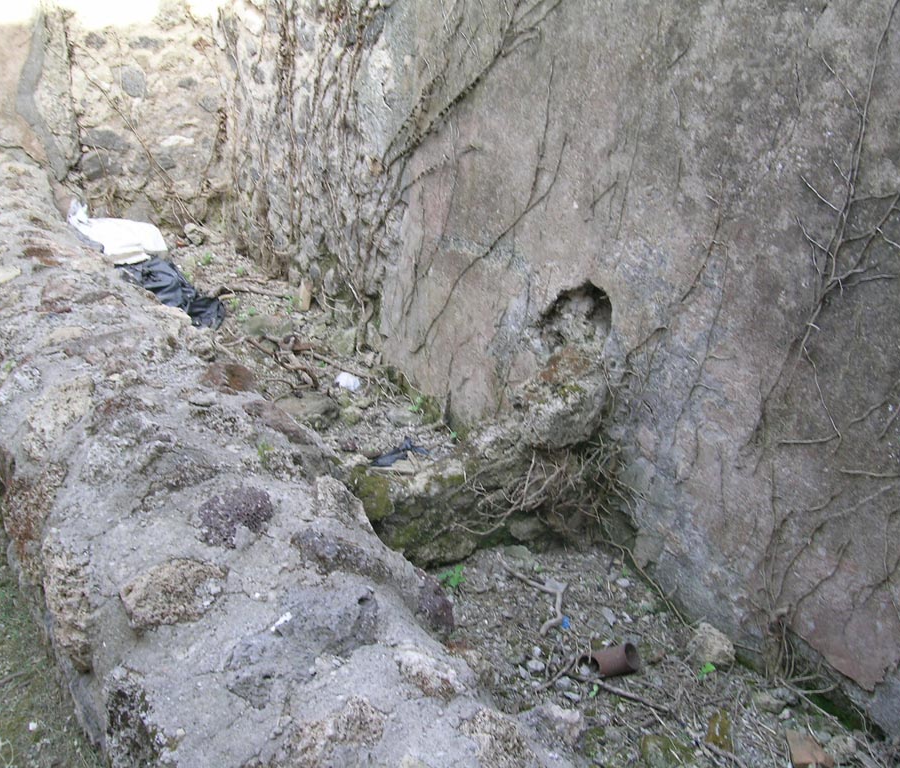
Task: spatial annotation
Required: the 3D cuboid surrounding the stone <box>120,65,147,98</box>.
[{"bbox_3d":[-2.236,-2.137,5.851,0.179,0.226,0.122,-11,22,-28],"label":"stone"}]

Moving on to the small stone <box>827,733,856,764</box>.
[{"bbox_3d":[0.898,0.838,1.899,0.068,0.052,0.055,11,22,29],"label":"small stone"}]

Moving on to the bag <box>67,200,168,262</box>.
[{"bbox_3d":[-2.277,-1.027,5.688,0.646,0.304,0.475,-11,22,-28],"label":"bag"}]

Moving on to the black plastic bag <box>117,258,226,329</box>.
[{"bbox_3d":[-1.453,-0.455,4.307,0.436,0.233,0.776,-11,22,-28],"label":"black plastic bag"}]

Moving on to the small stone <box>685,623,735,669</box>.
[{"bbox_3d":[0.699,0.701,2.221,0.120,0.095,0.100,7,21,19],"label":"small stone"}]

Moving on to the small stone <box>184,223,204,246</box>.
[{"bbox_3d":[-1.893,-1.115,6.137,0.142,0.133,0.124,-6,20,-16],"label":"small stone"}]

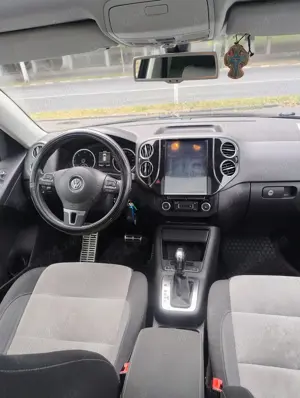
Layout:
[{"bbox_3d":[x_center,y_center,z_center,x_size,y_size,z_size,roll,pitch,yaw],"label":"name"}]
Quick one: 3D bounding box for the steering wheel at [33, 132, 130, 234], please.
[{"bbox_3d":[-0.246,-0.060,1.008,0.380,0.380,0.110,3,1,8],"label":"steering wheel"}]

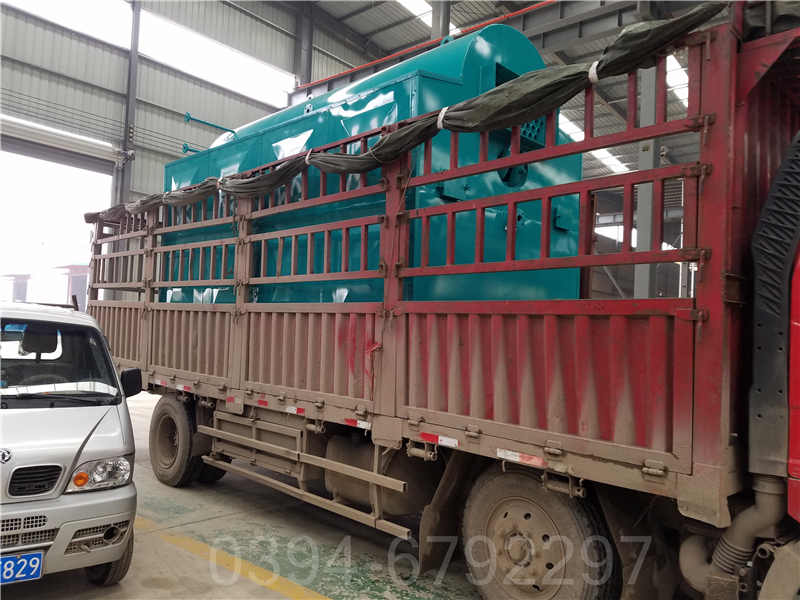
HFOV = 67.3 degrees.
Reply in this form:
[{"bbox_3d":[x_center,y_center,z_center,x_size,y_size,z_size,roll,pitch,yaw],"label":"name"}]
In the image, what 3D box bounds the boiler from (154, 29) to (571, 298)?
[{"bbox_3d":[-0.570,-0.708,6.367,2.198,2.994,4.232,4,-3,-44],"label":"boiler"}]

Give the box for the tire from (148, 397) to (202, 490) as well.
[{"bbox_3d":[-2.417,1.514,6.563,0.270,1.000,1.000,4,-3,-44],"label":"tire"}]

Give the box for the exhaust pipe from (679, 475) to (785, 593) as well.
[{"bbox_3d":[1.495,1.040,2.735,0.260,0.540,0.400,4,-3,-44],"label":"exhaust pipe"}]

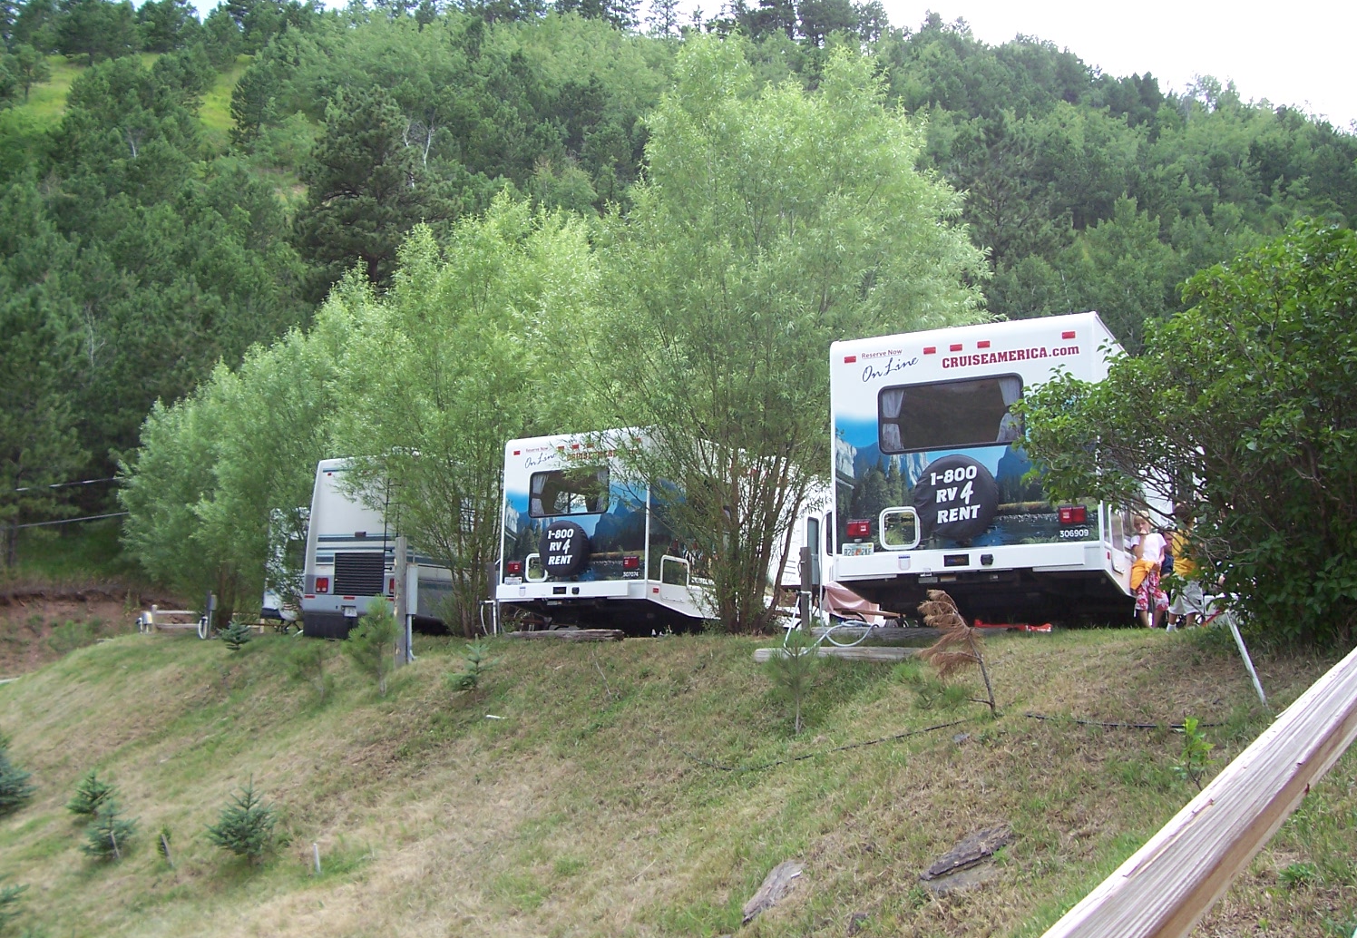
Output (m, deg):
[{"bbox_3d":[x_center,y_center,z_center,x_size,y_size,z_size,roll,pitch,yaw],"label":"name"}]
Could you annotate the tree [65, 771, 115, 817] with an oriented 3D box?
[{"bbox_3d":[-5.562,3.081,12.600,0.471,0.449,0.471,1,-11,0],"label":"tree"}]

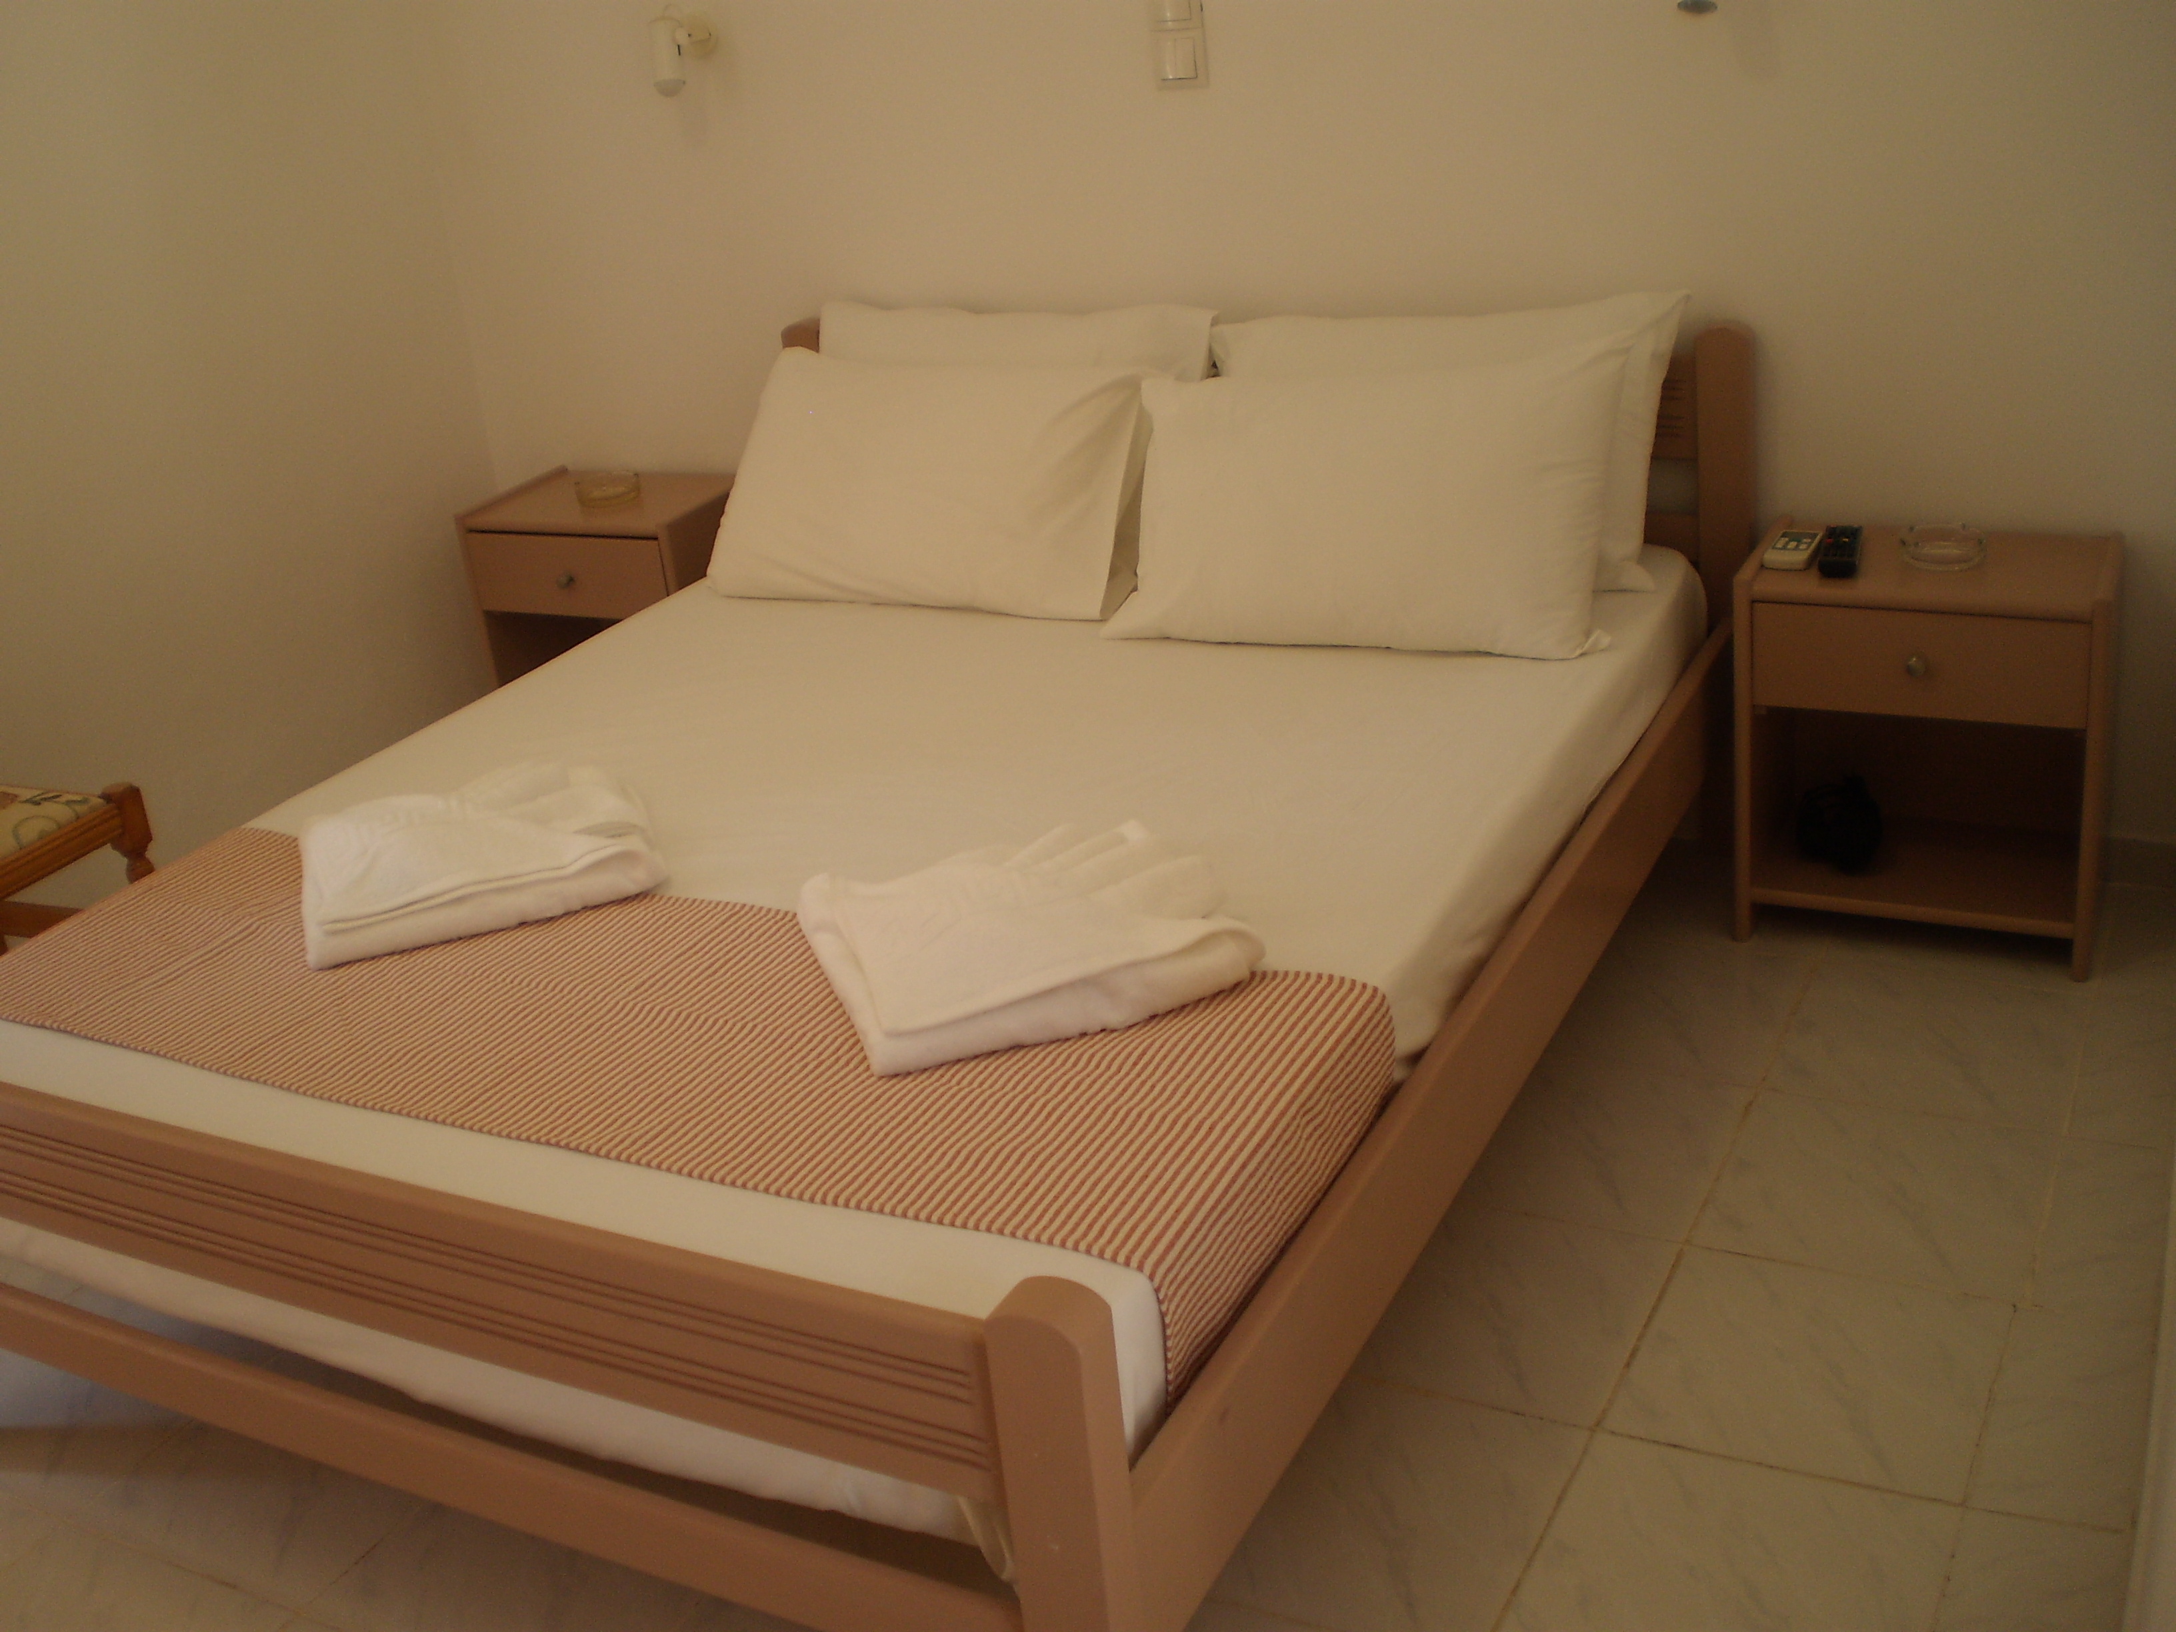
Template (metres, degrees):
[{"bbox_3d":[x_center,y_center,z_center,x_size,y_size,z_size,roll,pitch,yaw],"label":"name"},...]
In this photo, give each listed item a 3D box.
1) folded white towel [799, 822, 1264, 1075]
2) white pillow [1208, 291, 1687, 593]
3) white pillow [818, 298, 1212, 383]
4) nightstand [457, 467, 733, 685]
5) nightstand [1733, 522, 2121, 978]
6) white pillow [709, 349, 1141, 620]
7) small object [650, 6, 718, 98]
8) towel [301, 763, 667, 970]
[{"bbox_3d":[-0.066,0.105,2.251,0.384,0.066,0.343,-13,25,-14],"label":"folded white towel"},{"bbox_3d":[0.478,-0.523,3.170,0.682,0.389,0.141,7,18,27],"label":"white pillow"},{"bbox_3d":[-0.118,-0.593,3.481,0.682,0.389,0.141,7,18,27],"label":"white pillow"},{"bbox_3d":[-0.791,-0.317,3.998,0.440,0.515,0.282,6,27,26],"label":"nightstand"},{"bbox_3d":[1.116,-0.099,3.011,0.440,0.515,0.282,6,27,27],"label":"nightstand"},{"bbox_3d":[-0.246,-0.506,3.377,0.687,0.379,0.141,7,-4,27],"label":"white pillow"},{"bbox_3d":[-0.642,-1.201,3.561,0.063,0.126,0.111,7,27,27],"label":"small object"},{"bbox_3d":[-0.696,0.032,2.579,0.384,0.066,0.328,-13,25,-14],"label":"towel"}]

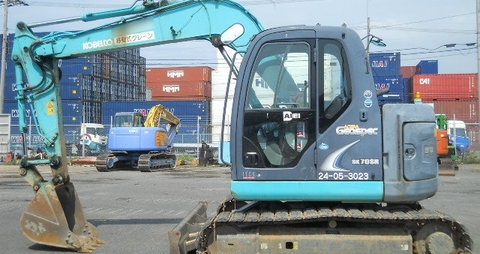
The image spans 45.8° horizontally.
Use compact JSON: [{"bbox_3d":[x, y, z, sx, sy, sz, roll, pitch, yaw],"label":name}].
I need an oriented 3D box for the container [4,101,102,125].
[{"bbox_3d":[-22.935,-1.531,64.248,12.190,2.900,2.440,0,0,10],"label":"container"}]

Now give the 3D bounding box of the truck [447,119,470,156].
[{"bbox_3d":[15.100,0.950,43.600,5.000,2.750,2.300,0,0,15],"label":"truck"}]

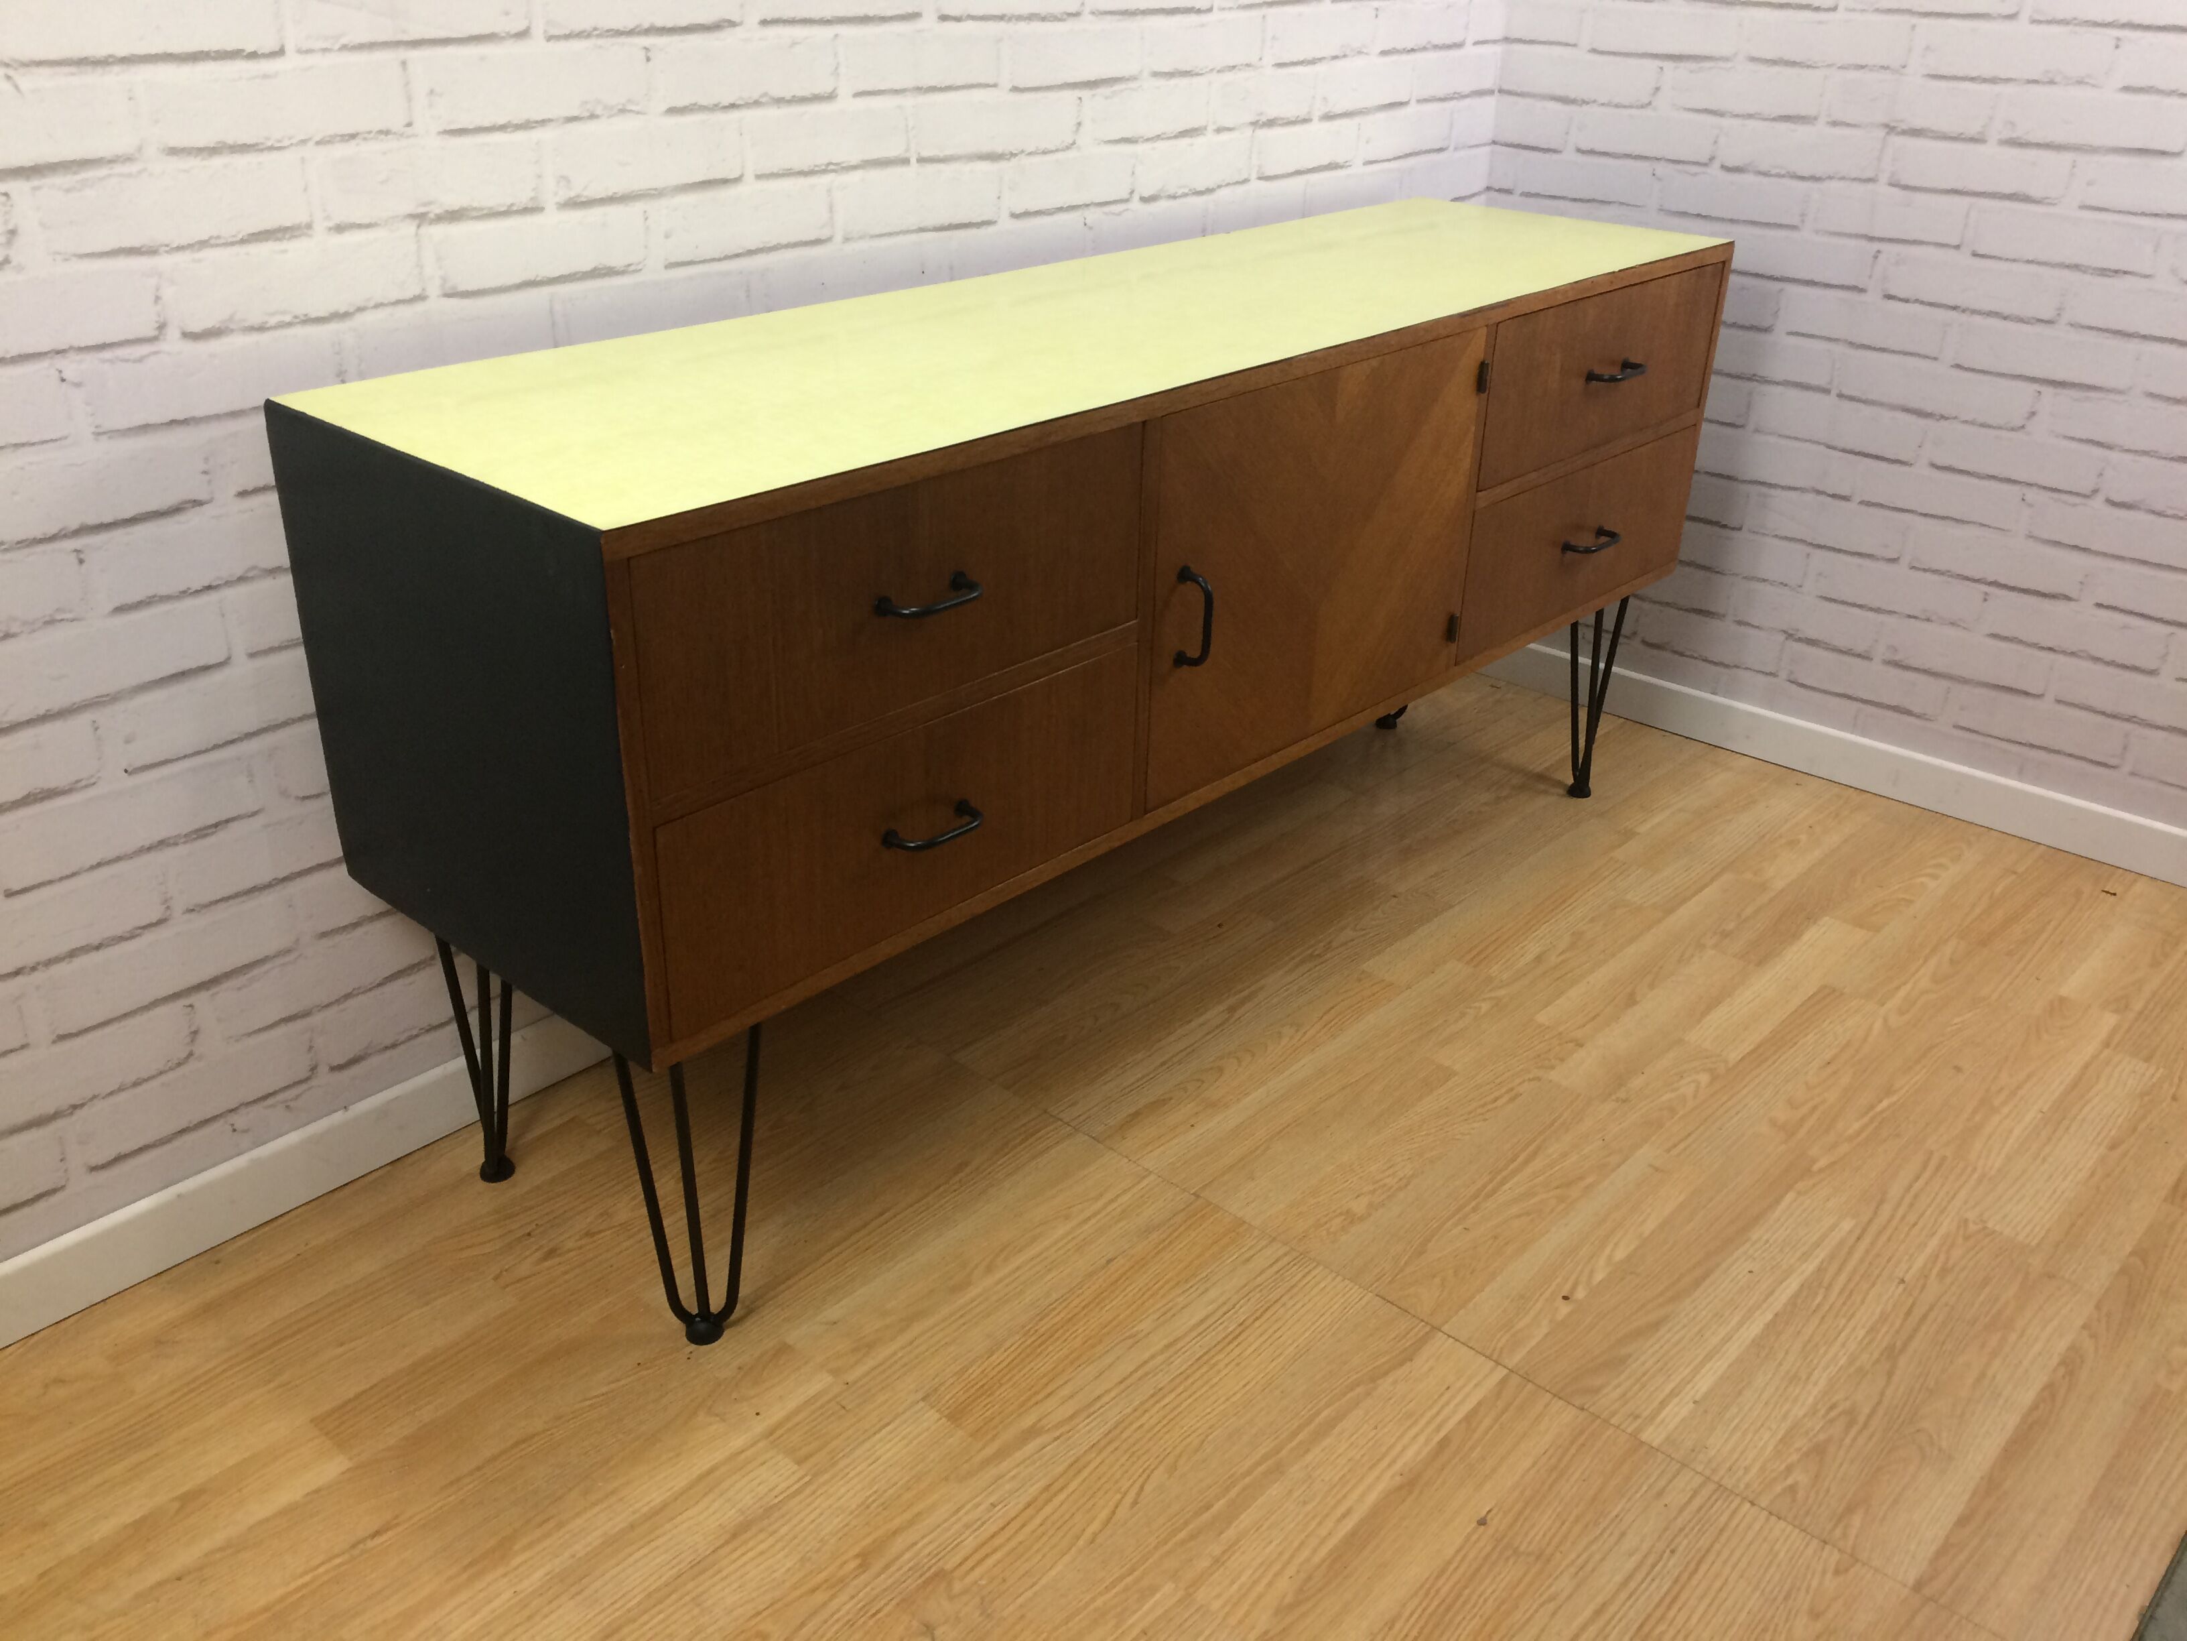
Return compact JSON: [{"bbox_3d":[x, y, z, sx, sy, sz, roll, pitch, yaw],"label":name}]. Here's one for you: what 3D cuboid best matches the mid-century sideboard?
[{"bbox_3d":[0.060,-0.171,1.885,0.436,0.705,1.530,24,34,36],"label":"mid-century sideboard"}]

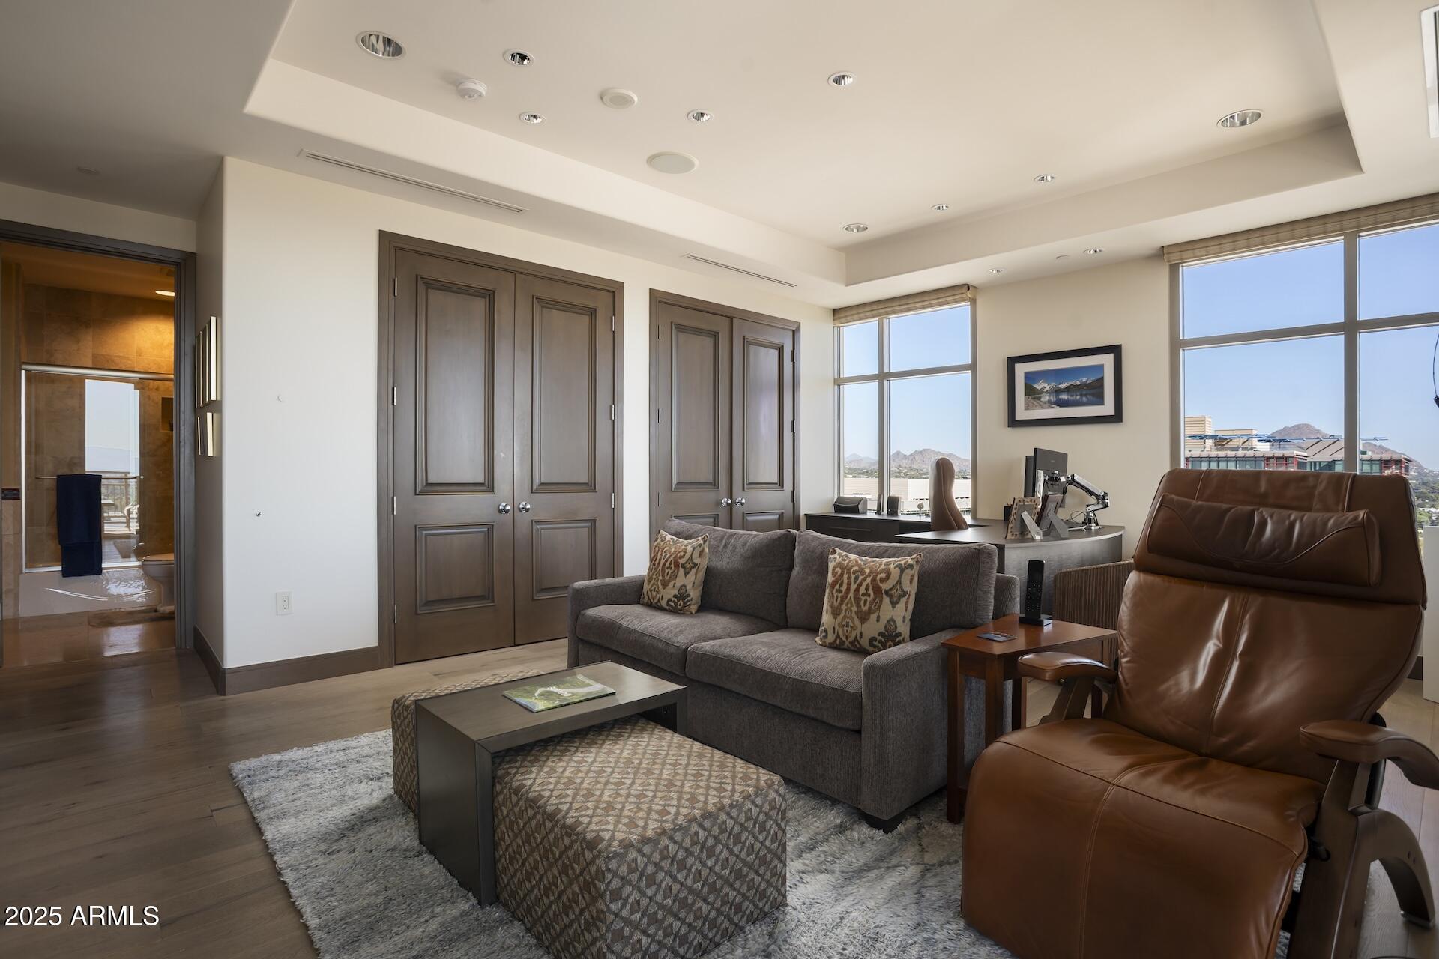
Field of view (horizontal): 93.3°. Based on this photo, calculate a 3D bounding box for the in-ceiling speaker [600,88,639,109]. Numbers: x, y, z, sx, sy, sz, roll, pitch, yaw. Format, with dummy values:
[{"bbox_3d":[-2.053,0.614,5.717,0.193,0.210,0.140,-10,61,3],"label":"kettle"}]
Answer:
[{"bbox_3d":[-0.501,-1.898,3.401,0.185,0.050,0.185,0,0,0],"label":"in-ceiling speaker"}]

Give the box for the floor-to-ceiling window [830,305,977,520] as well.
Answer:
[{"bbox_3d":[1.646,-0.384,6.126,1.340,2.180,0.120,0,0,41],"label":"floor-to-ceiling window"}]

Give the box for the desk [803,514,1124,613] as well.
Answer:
[{"bbox_3d":[1.297,0.709,4.894,2.600,0.770,2.200,0,0,41],"label":"desk"}]

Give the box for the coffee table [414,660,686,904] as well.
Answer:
[{"bbox_3d":[-0.504,0.871,2.097,0.675,0.420,0.415,0,0,-41],"label":"coffee table"}]

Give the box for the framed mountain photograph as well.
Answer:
[{"bbox_3d":[2.627,-0.704,5.221,0.820,0.570,0.035,0,0,41],"label":"framed mountain photograph"}]

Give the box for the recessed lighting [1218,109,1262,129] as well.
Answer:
[{"bbox_3d":[2.769,-1.930,3.619,0.190,0.040,0.190,0,0,0],"label":"recessed lighting"}]

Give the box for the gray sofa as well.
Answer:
[{"bbox_3d":[0.181,0.658,3.157,0.900,0.870,2.050,0,0,-40],"label":"gray sofa"}]

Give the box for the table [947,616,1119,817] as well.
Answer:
[{"bbox_3d":[0.998,0.804,2.254,0.620,0.580,0.380,0,0,-39],"label":"table"}]

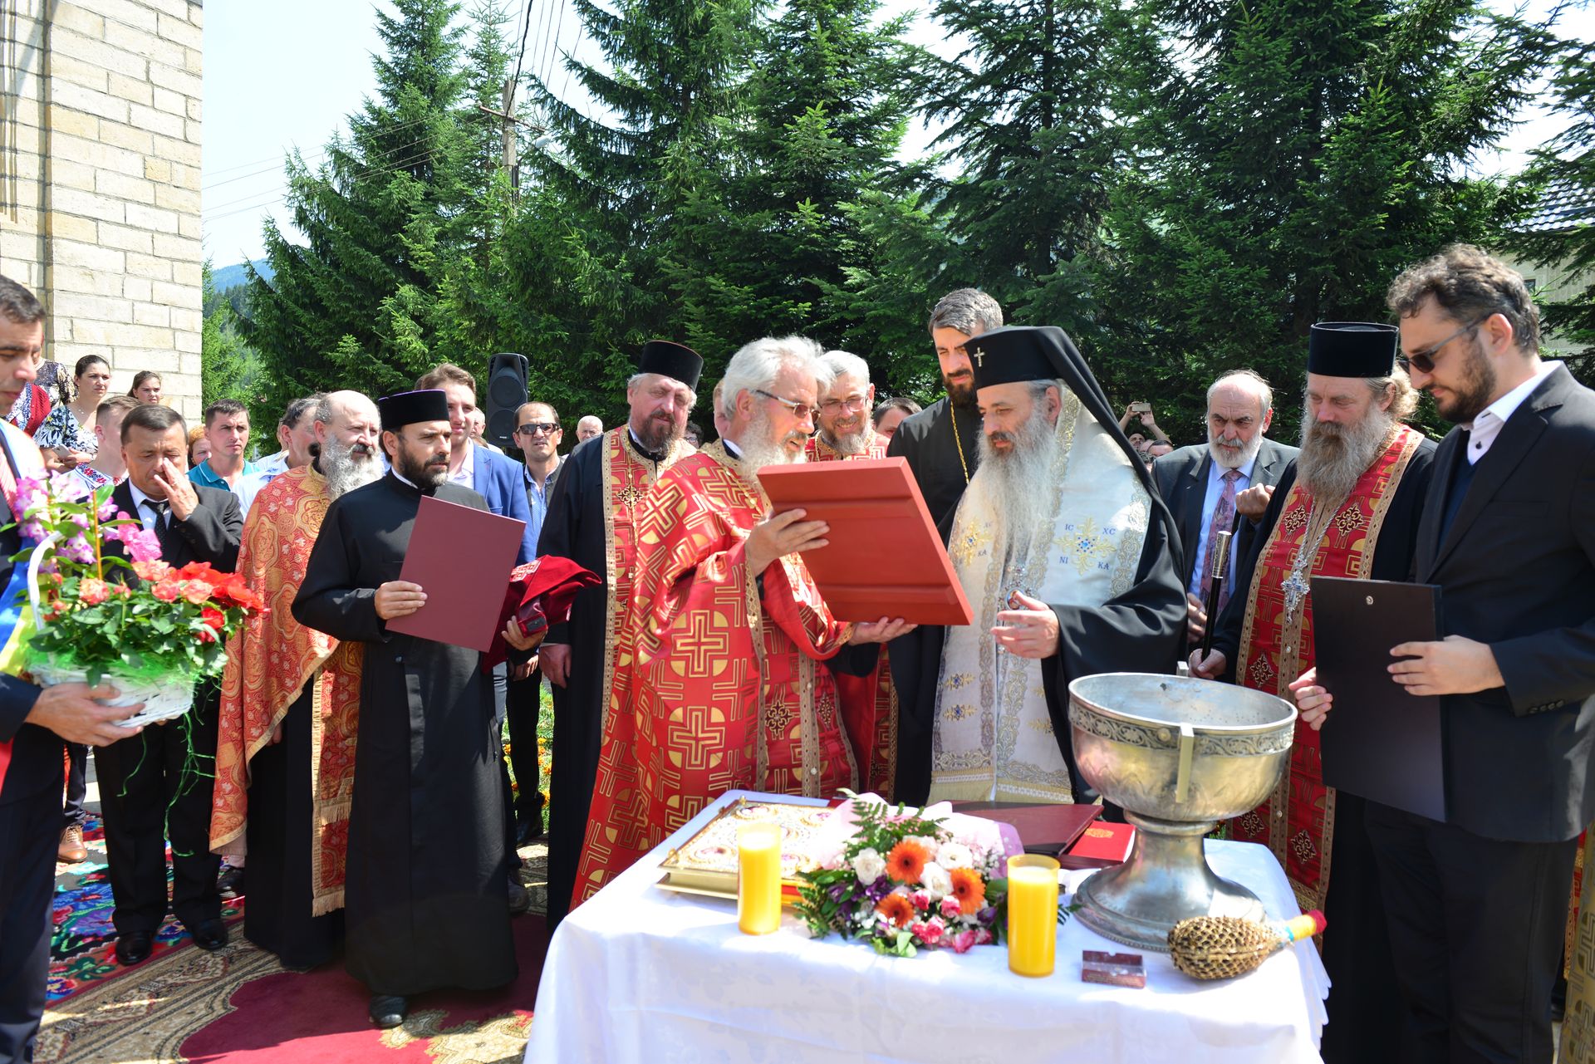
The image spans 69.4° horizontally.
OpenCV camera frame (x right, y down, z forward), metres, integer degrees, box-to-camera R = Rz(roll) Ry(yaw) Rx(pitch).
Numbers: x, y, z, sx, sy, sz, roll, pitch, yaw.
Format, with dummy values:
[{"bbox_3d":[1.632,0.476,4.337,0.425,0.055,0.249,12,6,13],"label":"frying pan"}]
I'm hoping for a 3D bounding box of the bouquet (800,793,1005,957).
[{"bbox_3d":[0.201,0.599,2.100,0.410,0.200,0.360,3,6,-3],"label":"bouquet"}]

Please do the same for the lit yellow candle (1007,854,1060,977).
[{"bbox_3d":[0.392,0.633,1.910,0.085,0.190,0.085,3,6,0],"label":"lit yellow candle"}]

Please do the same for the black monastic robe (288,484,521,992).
[{"bbox_3d":[-1.068,0.539,3.180,0.580,1.430,0.460,-1,7,-34],"label":"black monastic robe"}]

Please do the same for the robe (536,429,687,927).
[{"bbox_3d":[-0.469,0.489,3.300,0.600,1.550,0.420,1,6,-21],"label":"robe"}]

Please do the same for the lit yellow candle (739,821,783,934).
[{"bbox_3d":[-0.062,0.603,2.004,0.076,0.183,0.076,3,6,0],"label":"lit yellow candle"}]

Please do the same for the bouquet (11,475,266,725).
[{"bbox_3d":[-1.145,0.120,2.000,0.400,0.420,0.320,1,6,-21],"label":"bouquet"}]

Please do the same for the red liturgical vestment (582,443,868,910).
[{"bbox_3d":[-0.186,0.519,2.800,0.520,1.500,0.580,8,7,41],"label":"red liturgical vestment"}]

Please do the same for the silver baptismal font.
[{"bbox_3d":[0.698,0.514,2.145,0.399,0.423,0.435,4,6,9],"label":"silver baptismal font"}]

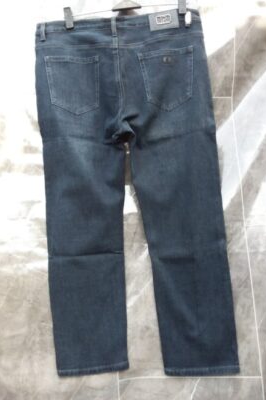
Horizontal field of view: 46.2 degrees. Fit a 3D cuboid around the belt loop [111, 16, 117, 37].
[{"bbox_3d":[-0.055,-0.516,0.930,0.015,0.058,0.012,-4,0,4],"label":"belt loop"}]

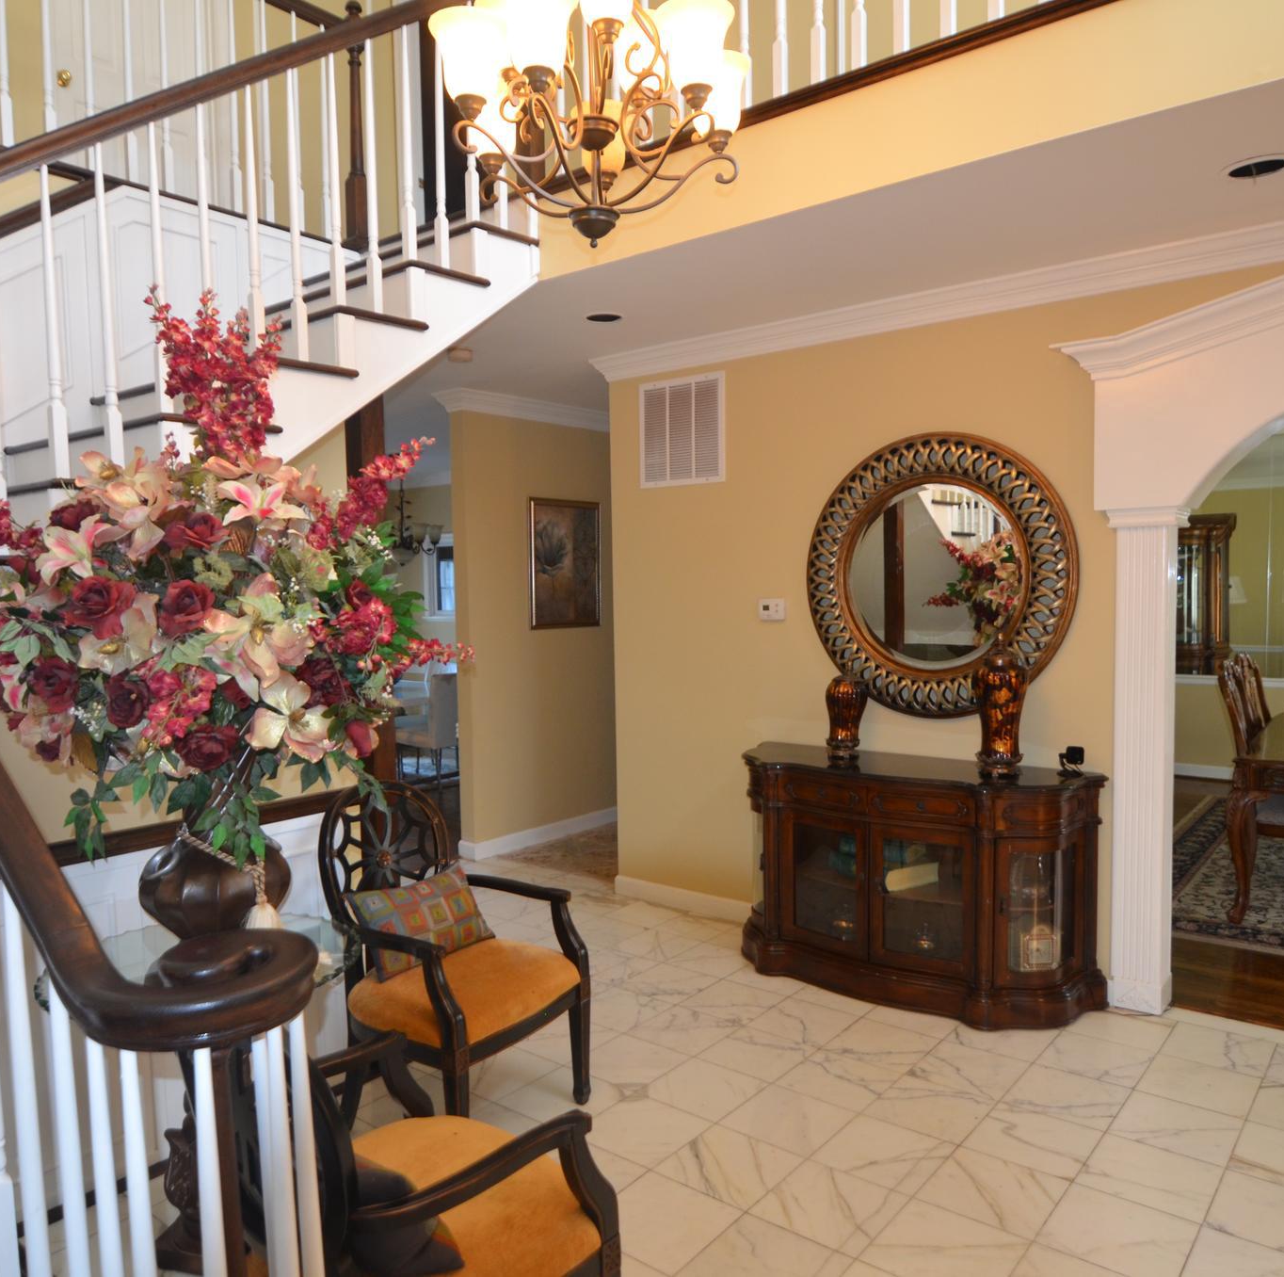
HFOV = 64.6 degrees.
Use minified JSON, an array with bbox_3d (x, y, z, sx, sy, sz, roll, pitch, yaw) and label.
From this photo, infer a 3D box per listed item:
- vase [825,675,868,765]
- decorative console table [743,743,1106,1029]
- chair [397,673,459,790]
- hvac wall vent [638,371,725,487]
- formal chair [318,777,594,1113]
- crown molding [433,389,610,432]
[{"bbox_3d":[0.839,0.309,4.148,0.172,0.370,0.172,1,4,39],"label":"vase"},{"bbox_3d":[0.980,0.932,3.993,1.500,0.865,0.470,1,4,39],"label":"decorative console table"},{"bbox_3d":[-1.761,0.731,8.689,0.600,0.940,0.480,1,4,39],"label":"chair"},{"bbox_3d":[0.184,-0.975,4.807,0.490,0.495,0.025,1,4,39],"label":"hvac wall vent"},{"bbox_3d":[-0.573,0.953,3.067,0.670,0.990,0.600,1,4,39],"label":"formal chair"},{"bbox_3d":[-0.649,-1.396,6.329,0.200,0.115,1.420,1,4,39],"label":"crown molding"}]

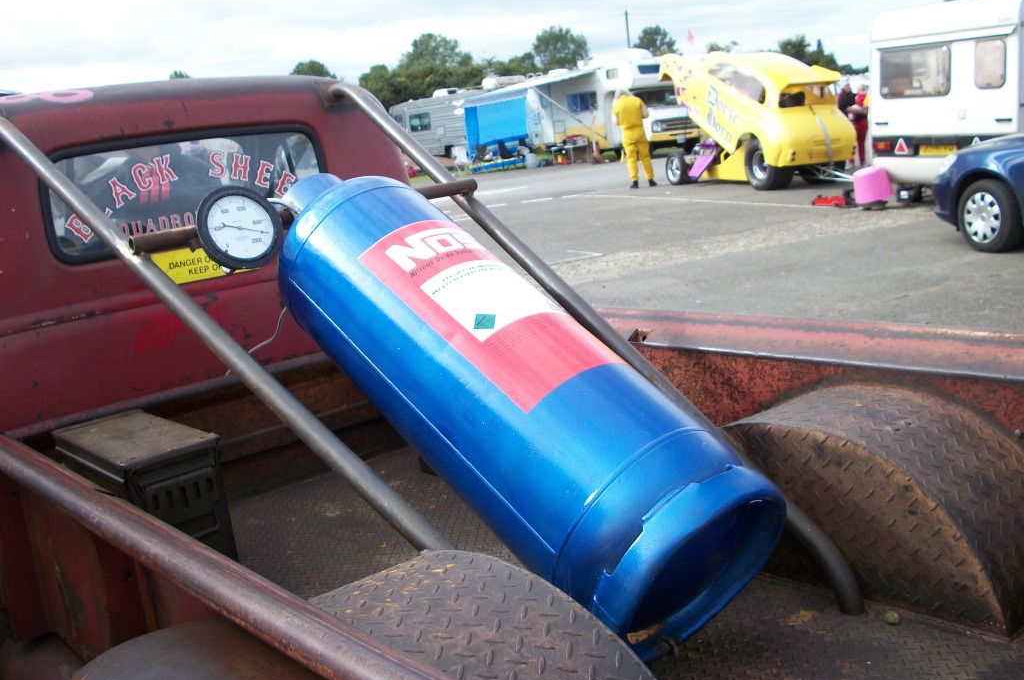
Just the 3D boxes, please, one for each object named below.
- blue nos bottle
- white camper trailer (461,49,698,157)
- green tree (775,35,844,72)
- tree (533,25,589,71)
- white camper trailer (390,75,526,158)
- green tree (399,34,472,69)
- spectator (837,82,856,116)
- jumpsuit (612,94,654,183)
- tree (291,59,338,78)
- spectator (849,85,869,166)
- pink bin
[{"bbox_3d":[-0.061,0.055,1.970,0.385,0.385,1.245,-16,42,-35],"label":"blue nos bottle"},{"bbox_3d":[2.532,-6.985,30.884,2.400,2.880,6.200,-16,17,-40],"label":"white camper trailer"},{"bbox_3d":[33.043,-30.653,115.000,7.400,6.500,6.800,-5,13,0],"label":"green tree"},{"bbox_3d":[4.216,-23.134,90.000,5.000,8.000,5.000,-5,13,0],"label":"tree"},{"bbox_3d":[-1.526,-8.537,39.488,7.700,2.800,2.400,7,18,44],"label":"white camper trailer"},{"bbox_3d":[-6.650,-22.292,90.000,6.500,8.300,6.200,-5,13,0],"label":"green tree"},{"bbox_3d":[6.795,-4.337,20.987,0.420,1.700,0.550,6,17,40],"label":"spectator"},{"bbox_3d":[2.215,-3.668,18.800,0.660,1.540,0.420,-4,13,7],"label":"jumpsuit"},{"bbox_3d":[-17.254,-20.755,90.000,5.000,7.200,5.000,-5,13,0],"label":"tree"},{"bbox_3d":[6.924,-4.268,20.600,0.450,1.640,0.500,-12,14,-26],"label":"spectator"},{"bbox_3d":[4.583,-1.963,13.200,0.470,0.460,0.470,-5,13,0],"label":"pink bin"}]

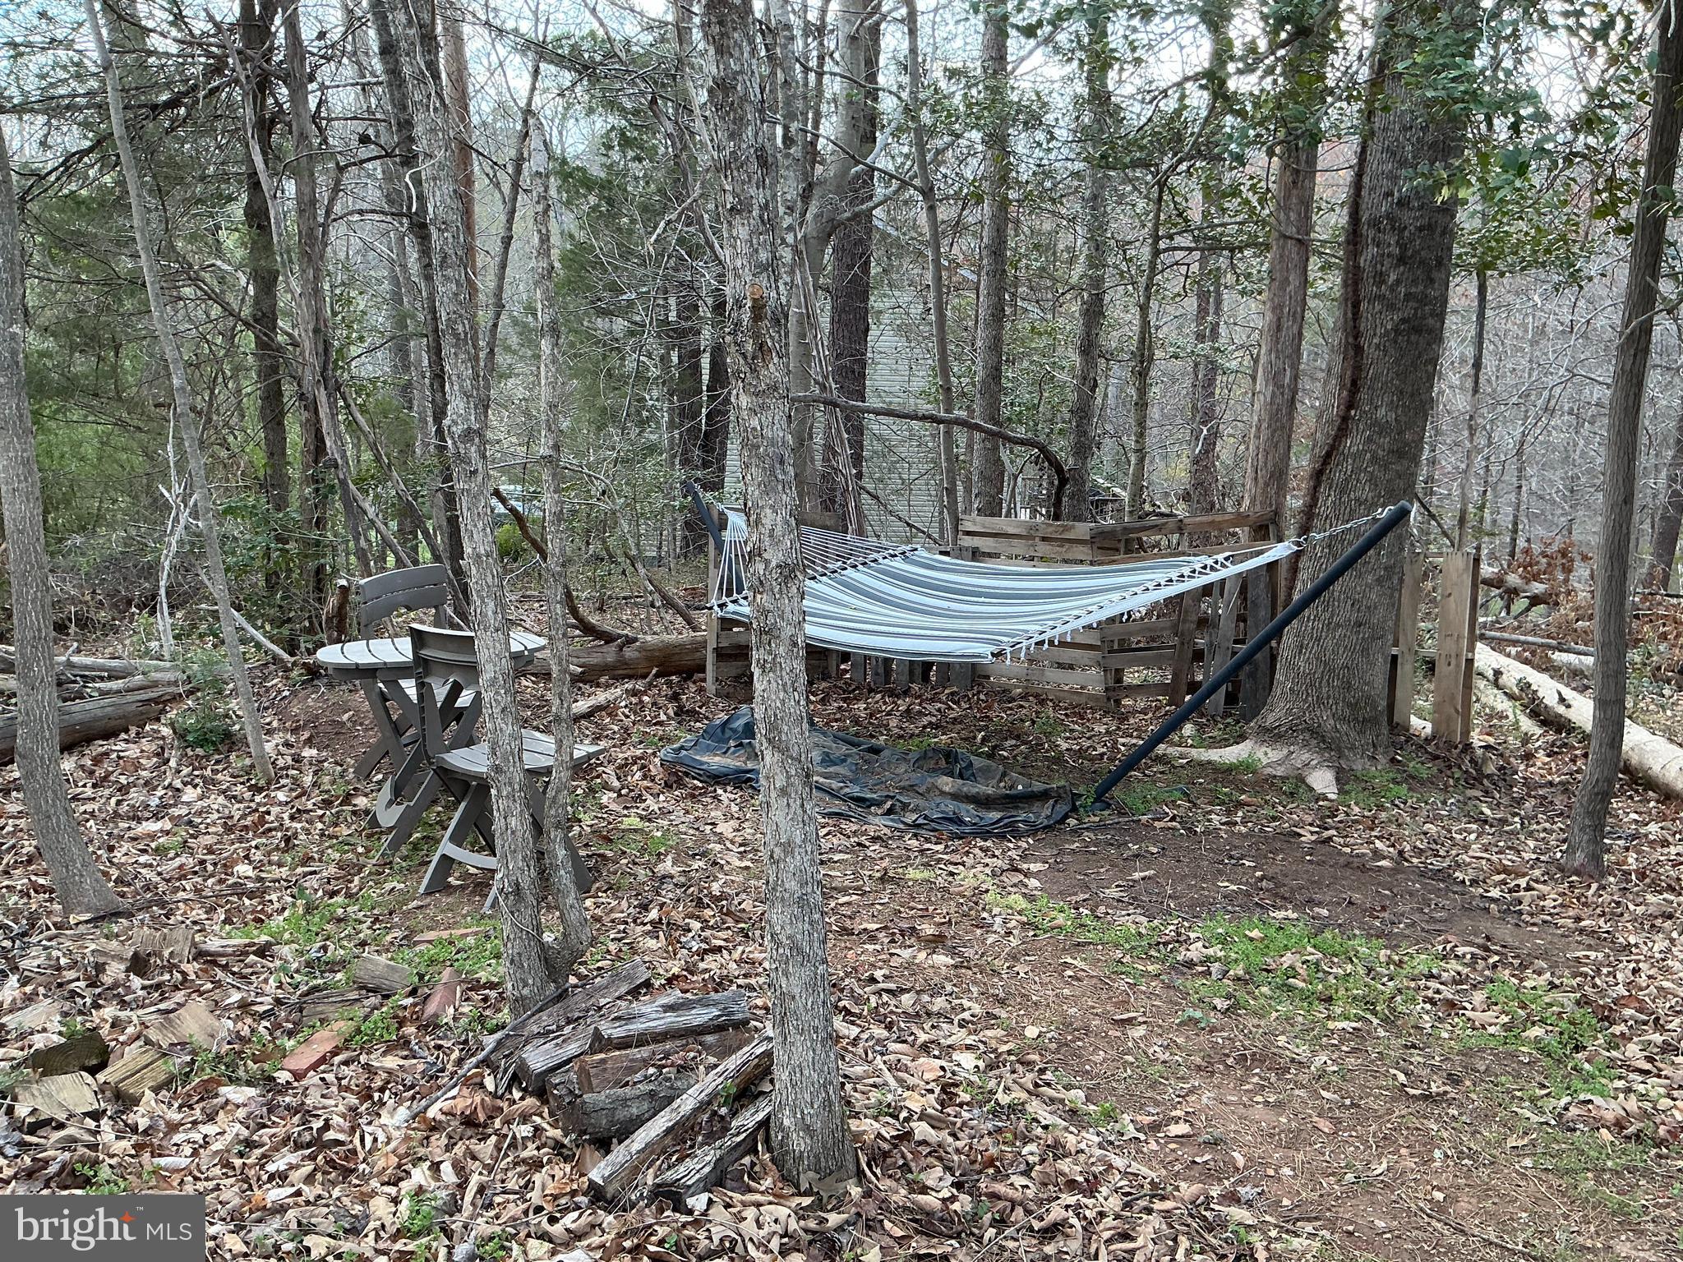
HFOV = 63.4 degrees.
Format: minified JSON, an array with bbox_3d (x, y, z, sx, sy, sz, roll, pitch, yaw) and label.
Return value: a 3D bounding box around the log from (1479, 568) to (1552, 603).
[{"bbox_3d":[5.480,-0.396,11.037,0.950,0.220,0.240,5,9,37],"label":"log"}]

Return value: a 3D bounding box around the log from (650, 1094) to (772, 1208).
[{"bbox_3d":[-0.212,0.939,2.558,0.085,0.075,0.380,4,8,29],"label":"log"}]

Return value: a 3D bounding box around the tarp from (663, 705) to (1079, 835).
[{"bbox_3d":[0.080,0.510,5.578,1.100,0.170,2.000,-7,10,-44],"label":"tarp"}]

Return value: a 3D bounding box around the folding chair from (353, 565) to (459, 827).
[{"bbox_3d":[-1.610,0.211,5.349,0.500,0.810,0.430,6,9,40],"label":"folding chair"}]

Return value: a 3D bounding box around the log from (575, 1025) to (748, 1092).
[{"bbox_3d":[-0.370,0.894,2.880,0.380,0.080,0.085,-4,8,-26],"label":"log"}]

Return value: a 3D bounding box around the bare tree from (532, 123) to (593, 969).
[{"bbox_3d":[-0.690,-0.173,3.365,0.125,2.080,0.120,0,7,0],"label":"bare tree"}]

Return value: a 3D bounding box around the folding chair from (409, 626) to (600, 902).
[{"bbox_3d":[-0.980,0.380,4.050,0.430,0.810,0.500,6,9,38],"label":"folding chair"}]

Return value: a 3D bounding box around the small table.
[{"bbox_3d":[-1.340,0.394,4.465,0.720,0.690,0.730,-3,8,-24],"label":"small table"}]

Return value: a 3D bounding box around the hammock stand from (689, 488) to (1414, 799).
[{"bbox_3d":[0.440,-0.015,5.864,1.300,1.180,4.200,-5,9,-37],"label":"hammock stand"}]

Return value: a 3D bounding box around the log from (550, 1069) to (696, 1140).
[{"bbox_3d":[-0.410,0.912,2.675,0.320,0.100,0.115,-2,8,-17],"label":"log"}]

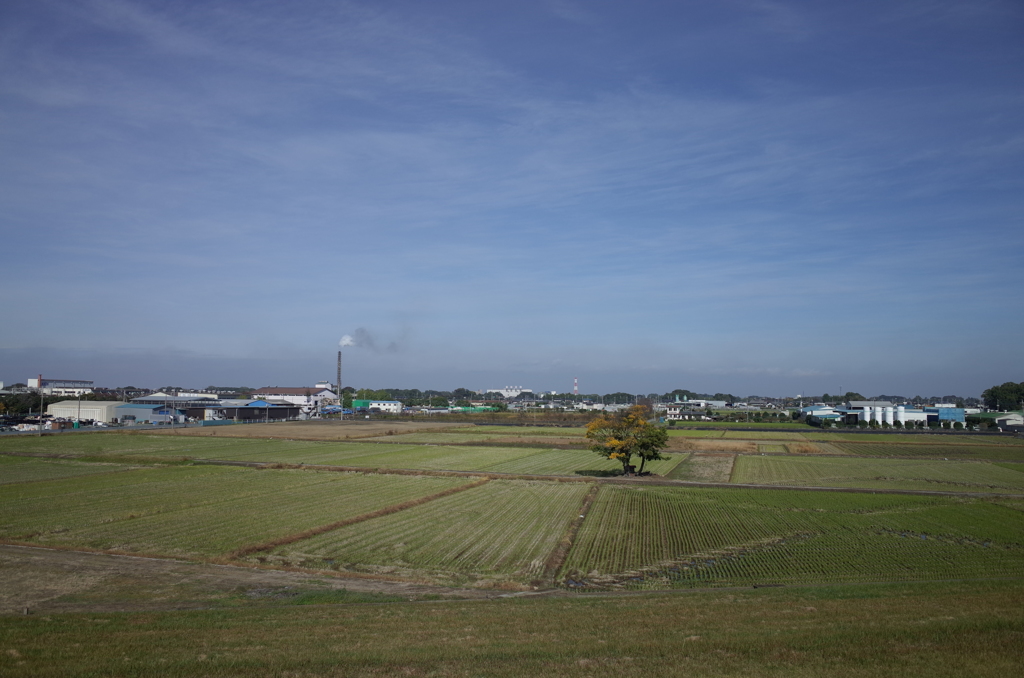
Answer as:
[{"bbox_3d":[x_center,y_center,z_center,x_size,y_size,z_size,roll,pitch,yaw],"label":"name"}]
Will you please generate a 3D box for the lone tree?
[{"bbox_3d":[16.818,14.649,115.762,11.910,10.310,11.000,0,-4,8],"label":"lone tree"}]

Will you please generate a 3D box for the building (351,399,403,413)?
[{"bbox_3d":[-86.314,43.242,507.619,33.000,7.900,8.500,-1,-4,17],"label":"building"}]

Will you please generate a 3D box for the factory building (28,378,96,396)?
[{"bbox_3d":[-252.409,31.243,445.456,8.000,19.750,41.500,0,-4,9],"label":"factory building"}]

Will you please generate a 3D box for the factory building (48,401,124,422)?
[{"bbox_3d":[-162.890,28.190,308.404,30.500,7.800,13.500,-1,-5,21],"label":"factory building"}]

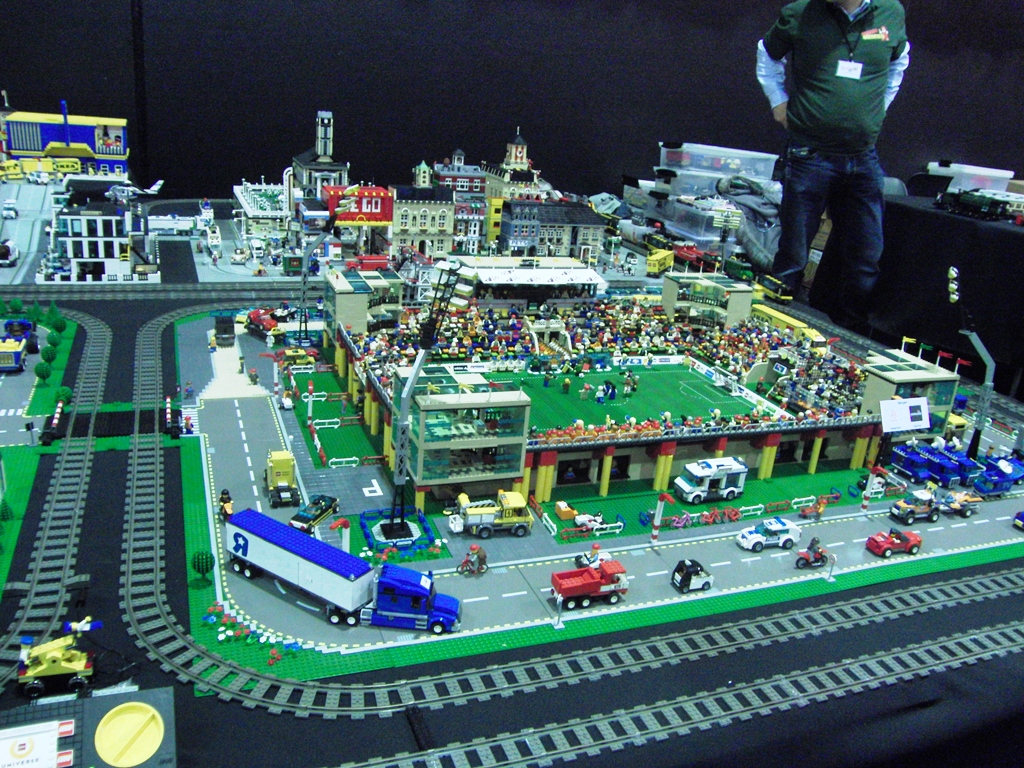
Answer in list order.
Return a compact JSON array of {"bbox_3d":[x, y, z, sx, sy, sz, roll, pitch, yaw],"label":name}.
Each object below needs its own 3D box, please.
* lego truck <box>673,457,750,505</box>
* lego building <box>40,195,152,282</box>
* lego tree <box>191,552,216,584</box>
[{"bbox_3d":[0.397,0.191,1.766,0.134,0.075,0.051,-3,20,-23],"label":"lego truck"},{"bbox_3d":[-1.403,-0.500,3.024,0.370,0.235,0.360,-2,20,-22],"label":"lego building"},{"bbox_3d":[-0.457,0.272,1.316,0.034,0.051,0.034,-2,20,-22],"label":"lego tree"}]

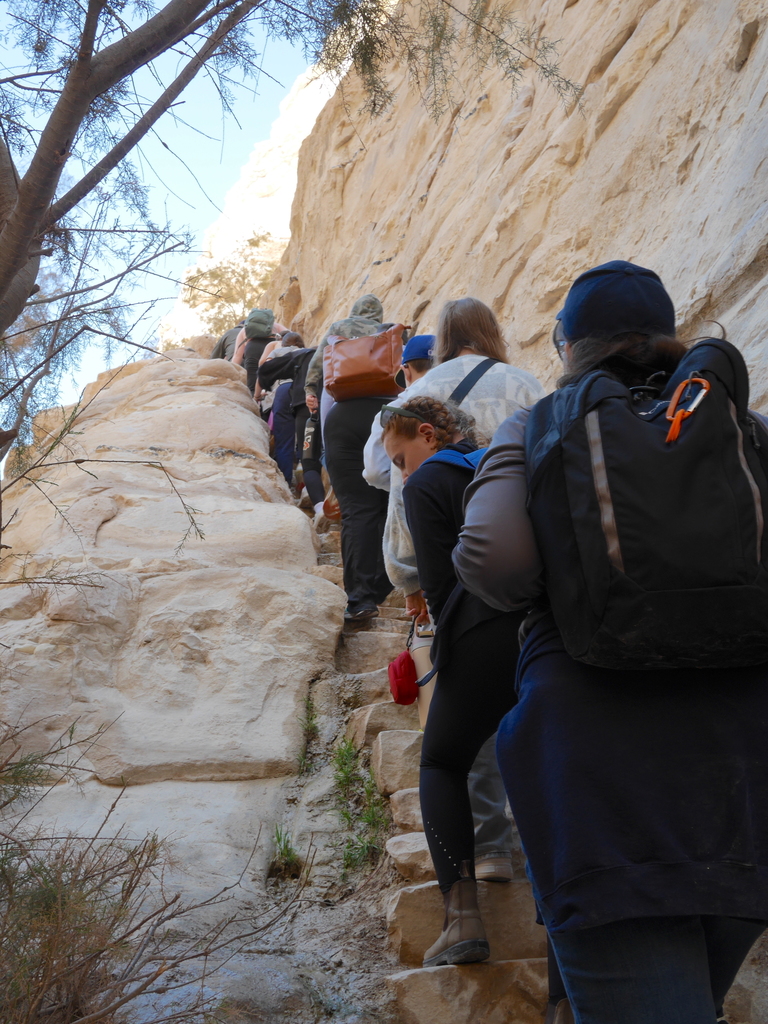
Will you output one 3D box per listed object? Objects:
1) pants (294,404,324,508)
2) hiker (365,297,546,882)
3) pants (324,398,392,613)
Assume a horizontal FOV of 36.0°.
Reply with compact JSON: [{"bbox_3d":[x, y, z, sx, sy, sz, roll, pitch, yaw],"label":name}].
[{"bbox_3d":[-0.505,-0.414,8.238,0.320,0.800,0.360,3,-15,-12],"label":"pants"},{"bbox_3d":[0.230,0.162,3.425,0.520,1.690,0.520,2,-15,-8],"label":"hiker"},{"bbox_3d":[-0.098,-0.026,5.390,0.400,1.020,0.400,2,-15,-8],"label":"pants"}]

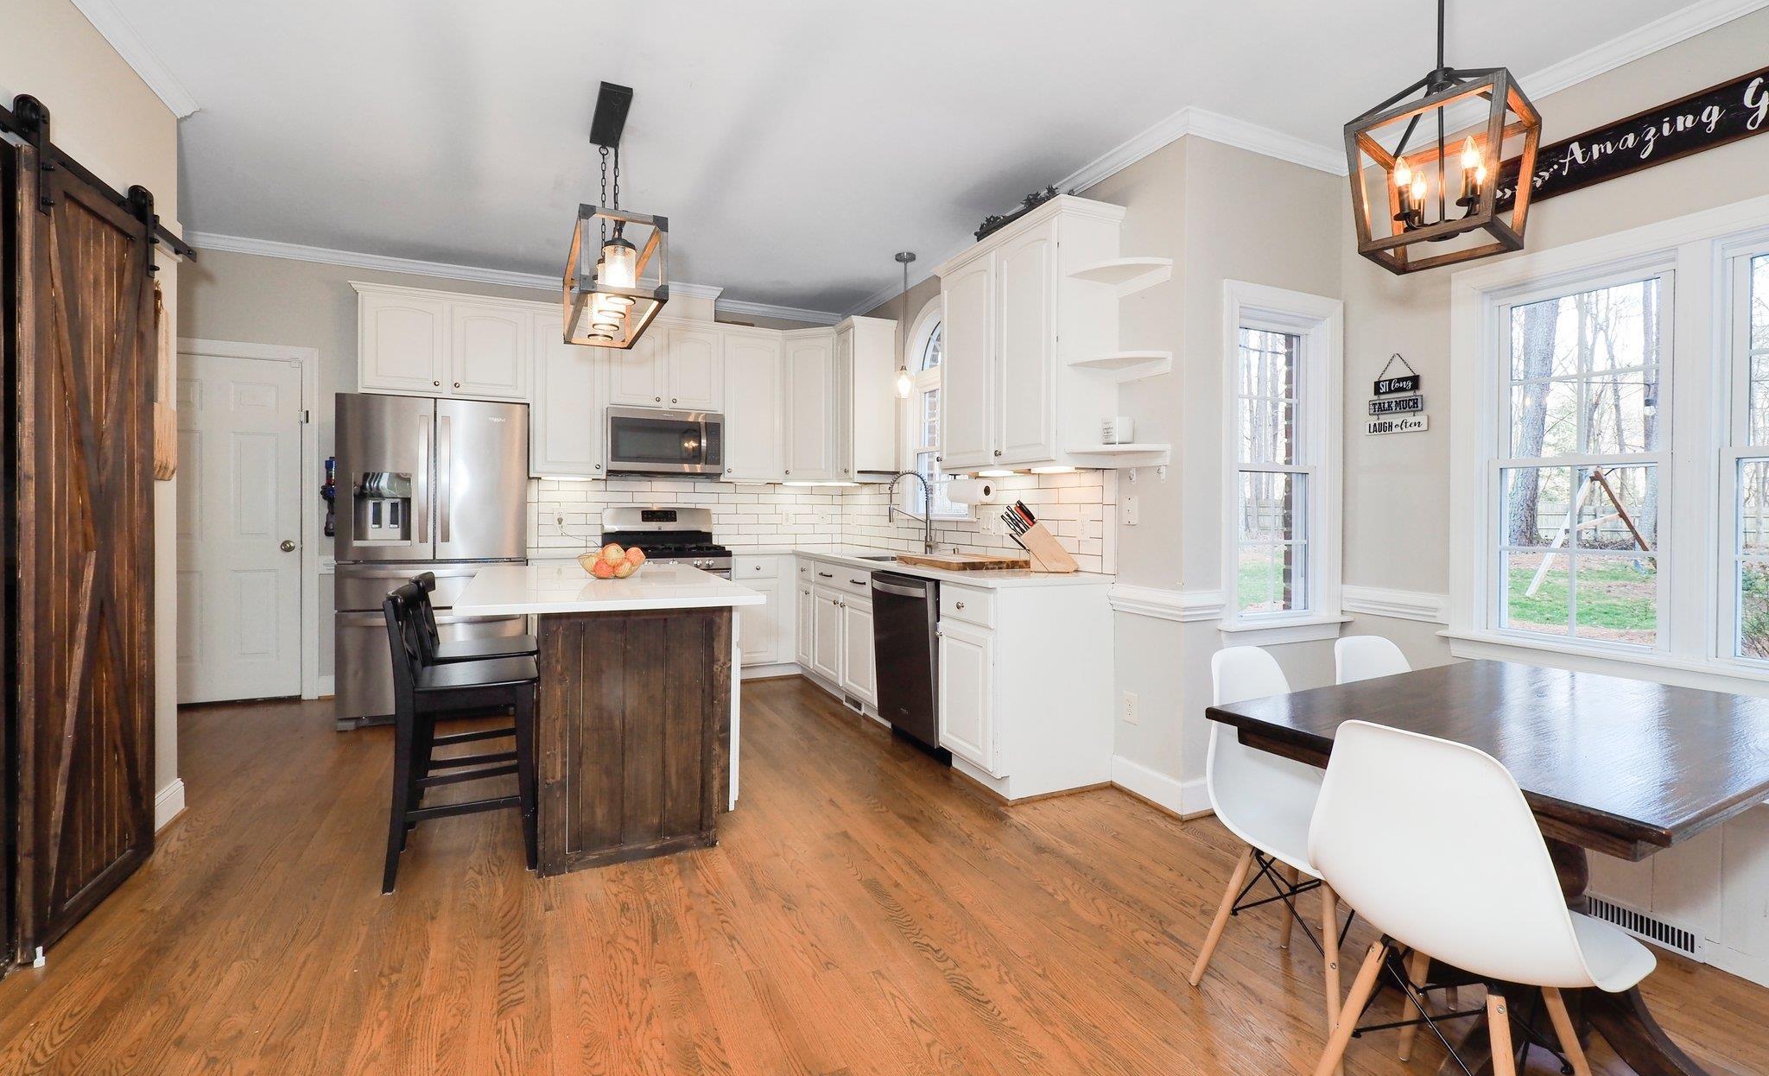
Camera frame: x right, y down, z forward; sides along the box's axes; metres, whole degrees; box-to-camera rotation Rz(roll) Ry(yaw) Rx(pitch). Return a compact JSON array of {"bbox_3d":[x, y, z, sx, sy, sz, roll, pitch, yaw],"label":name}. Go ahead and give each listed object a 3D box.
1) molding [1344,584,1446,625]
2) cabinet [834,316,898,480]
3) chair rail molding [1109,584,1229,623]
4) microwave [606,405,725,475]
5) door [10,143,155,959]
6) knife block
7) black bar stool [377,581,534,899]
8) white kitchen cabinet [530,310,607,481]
[{"bbox_3d":[2.104,0.268,2.975,0.040,0.115,0.410,-1,2,-26],"label":"molding"},{"bbox_3d":[-0.131,-0.922,5.018,0.329,1.074,0.370,0,2,-27],"label":"cabinet"},{"bbox_3d":[1.162,0.259,2.953,0.250,0.120,0.430,-1,2,-26],"label":"chair rail molding"},{"bbox_3d":[-1.543,-0.653,4.980,0.760,0.415,0.400,-1,2,-26],"label":"microwave"},{"bbox_3d":[-2.294,0.018,2.063,0.050,2.075,0.651,0,2,-27],"label":"door"},{"bbox_3d":[0.713,0.038,3.034,0.250,0.220,0.100,1,2,17],"label":"knife block"},{"bbox_3d":[-1.406,0.625,2.418,0.430,0.920,0.390,-1,2,-26],"label":"black bar stool"},{"bbox_3d":[-2.099,-0.924,4.739,0.439,1.044,0.340,0,2,-27],"label":"white kitchen cabinet"}]

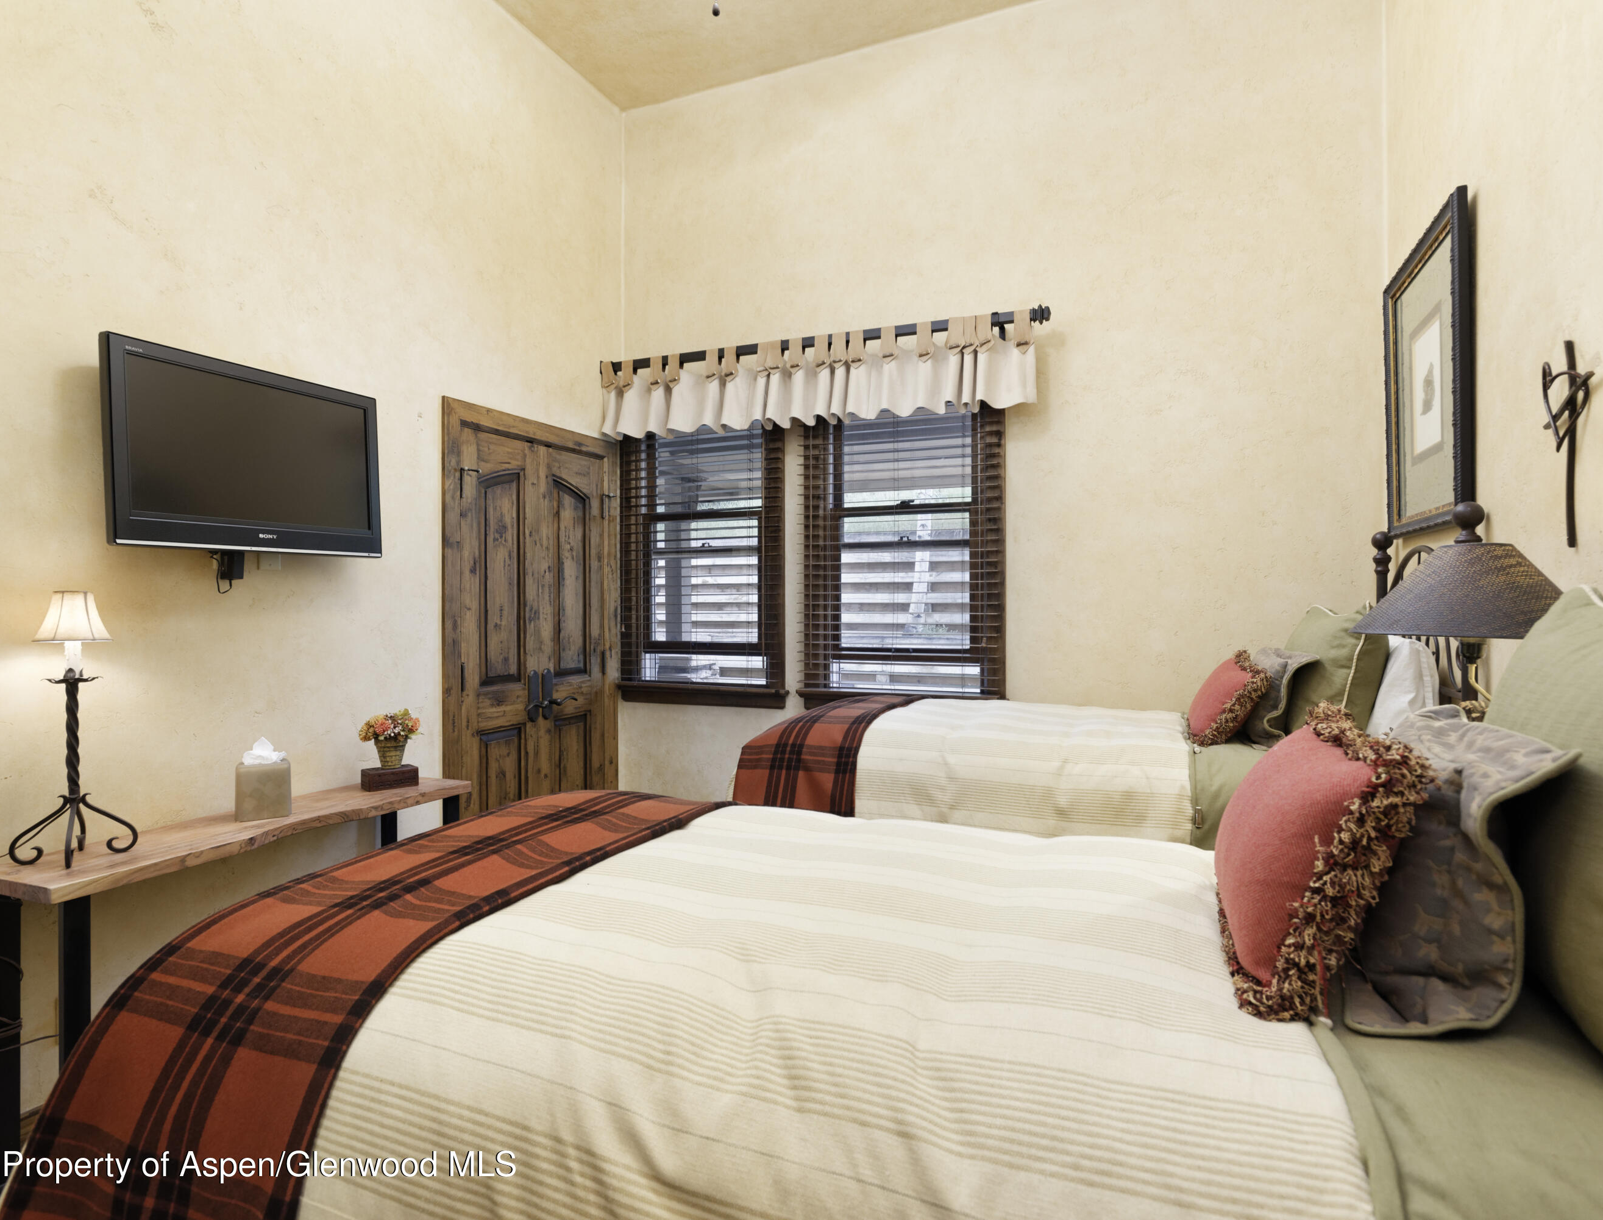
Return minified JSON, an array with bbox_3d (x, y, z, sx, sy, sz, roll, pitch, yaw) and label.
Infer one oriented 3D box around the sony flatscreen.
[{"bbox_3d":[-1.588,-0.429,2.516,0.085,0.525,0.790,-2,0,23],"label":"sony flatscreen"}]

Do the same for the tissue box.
[{"bbox_3d":[-1.590,0.526,2.546,0.135,0.157,0.135,0,0,-37],"label":"tissue box"}]

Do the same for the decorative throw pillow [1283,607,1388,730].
[{"bbox_3d":[1.506,0.187,2.475,0.180,0.430,0.630,16,7,23],"label":"decorative throw pillow"}]

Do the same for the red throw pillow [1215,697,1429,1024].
[{"bbox_3d":[0.566,0.261,0.976,0.150,0.285,0.340,27,12,13],"label":"red throw pillow"}]

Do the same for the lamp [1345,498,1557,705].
[{"bbox_3d":[1.138,0.185,1.466,0.345,0.600,0.345,0,0,24],"label":"lamp"}]

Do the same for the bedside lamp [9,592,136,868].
[{"bbox_3d":[-1.766,0.281,2.097,0.240,0.648,0.240,0,0,-37],"label":"bedside lamp"}]

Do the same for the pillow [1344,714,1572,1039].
[{"bbox_3d":[0.646,0.235,0.930,0.130,0.310,0.390,30,12,21],"label":"pillow"}]

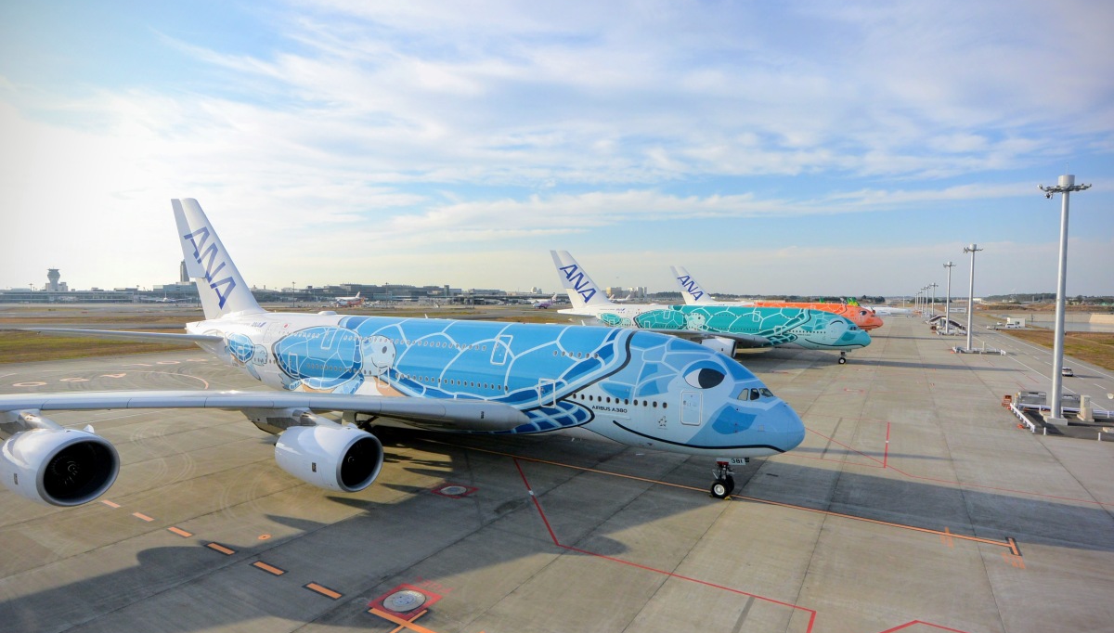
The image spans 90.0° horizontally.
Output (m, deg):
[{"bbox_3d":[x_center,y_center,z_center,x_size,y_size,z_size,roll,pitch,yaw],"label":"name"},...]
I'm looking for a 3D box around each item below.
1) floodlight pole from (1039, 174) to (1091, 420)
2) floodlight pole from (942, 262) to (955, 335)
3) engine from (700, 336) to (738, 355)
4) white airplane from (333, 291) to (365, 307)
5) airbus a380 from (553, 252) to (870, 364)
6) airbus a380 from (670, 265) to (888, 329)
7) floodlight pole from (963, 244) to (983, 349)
[{"bbox_3d":[54.476,-1.932,60.121,4.000,26.310,4.100,2,3,29],"label":"floodlight pole"},{"bbox_3d":[142.966,-6.669,203.273,4.000,26.310,4.100,2,3,29],"label":"floodlight pole"},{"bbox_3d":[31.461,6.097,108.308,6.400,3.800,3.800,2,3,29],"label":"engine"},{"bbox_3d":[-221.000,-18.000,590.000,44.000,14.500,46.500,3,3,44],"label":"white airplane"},{"bbox_3d":[29.800,-3.575,126.034,72.720,24.100,79.750,2,3,29],"label":"airbus a380"},{"bbox_3d":[75.730,-6.038,200.443,72.720,24.100,79.750,2,3,29],"label":"airbus a380"},{"bbox_3d":[102.404,-4.494,137.576,4.000,26.310,4.100,2,3,29],"label":"floodlight pole"}]

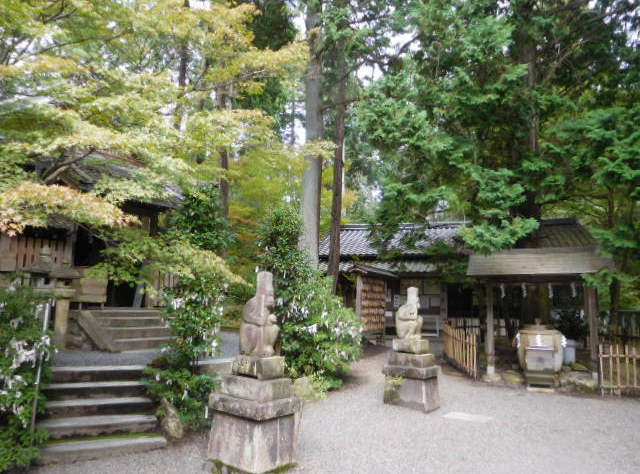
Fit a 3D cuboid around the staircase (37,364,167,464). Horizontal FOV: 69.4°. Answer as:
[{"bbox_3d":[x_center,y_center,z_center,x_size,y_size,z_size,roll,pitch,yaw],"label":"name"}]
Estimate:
[{"bbox_3d":[-2.392,1.919,5.198,1.239,0.675,1.553,4,-9,-20],"label":"staircase"}]

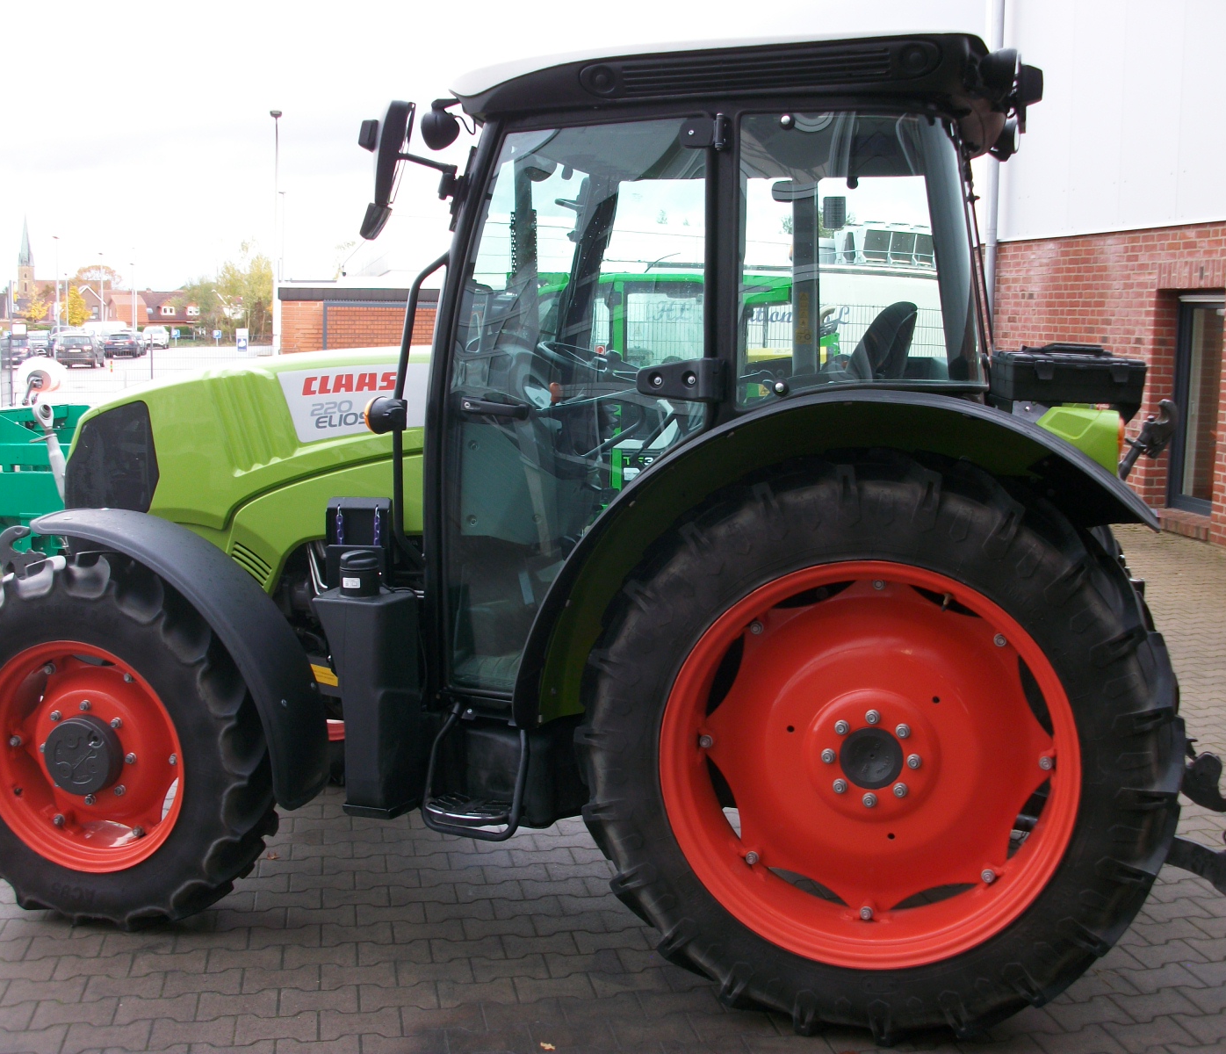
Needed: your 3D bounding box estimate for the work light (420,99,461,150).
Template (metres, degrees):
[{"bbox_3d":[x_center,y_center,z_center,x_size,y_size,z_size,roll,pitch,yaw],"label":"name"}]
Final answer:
[{"bbox_3d":[-0.440,-1.028,3.630,0.100,0.125,0.105,3,8,13],"label":"work light"}]

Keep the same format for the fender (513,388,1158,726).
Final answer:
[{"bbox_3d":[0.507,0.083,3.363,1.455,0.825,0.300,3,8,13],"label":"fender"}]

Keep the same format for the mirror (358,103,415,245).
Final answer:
[{"bbox_3d":[-0.540,-0.849,3.387,0.110,0.325,0.180,7,7,-7],"label":"mirror"}]

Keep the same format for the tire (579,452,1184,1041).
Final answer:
[{"bbox_3d":[0.615,0.529,3.372,1.430,1.410,0.310,3,8,15],"label":"tire"}]

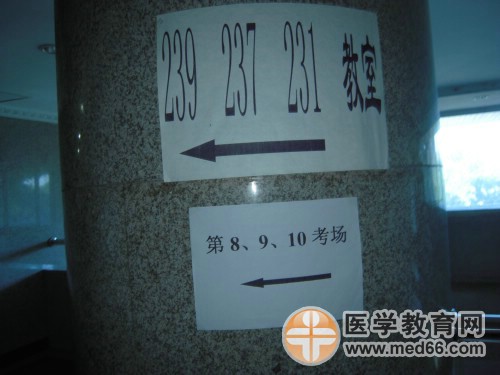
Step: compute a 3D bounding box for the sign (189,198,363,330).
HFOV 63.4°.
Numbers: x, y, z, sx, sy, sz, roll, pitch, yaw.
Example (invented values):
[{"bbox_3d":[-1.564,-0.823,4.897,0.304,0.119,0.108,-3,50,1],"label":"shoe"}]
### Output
[{"bbox_3d":[0.050,0.131,0.696,0.293,0.210,0.022,-4,-1,-4],"label":"sign"}]

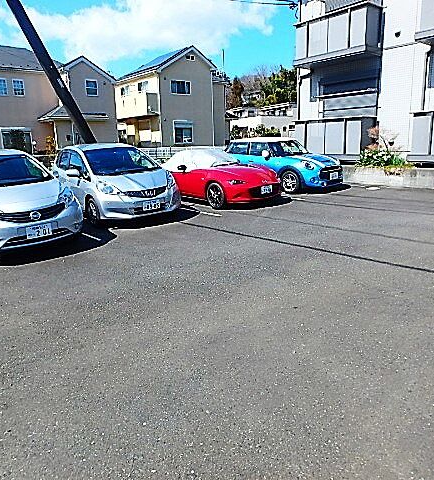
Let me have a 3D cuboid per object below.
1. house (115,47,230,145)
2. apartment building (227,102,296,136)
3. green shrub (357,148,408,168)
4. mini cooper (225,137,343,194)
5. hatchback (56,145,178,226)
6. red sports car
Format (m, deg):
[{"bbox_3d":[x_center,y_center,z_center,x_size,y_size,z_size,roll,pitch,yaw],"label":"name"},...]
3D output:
[{"bbox_3d":[-3.709,-10.292,30.468,5.950,8.000,8.250,-12,17,-34],"label":"house"},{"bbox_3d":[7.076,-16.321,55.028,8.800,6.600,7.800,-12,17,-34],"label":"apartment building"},{"bbox_3d":[4.555,-2.283,10.785,0.650,0.560,1.100,-14,19,-39],"label":"green shrub"},{"bbox_3d":[1.879,-2.280,11.493,1.747,1.415,3.850,-14,19,-37],"label":"mini cooper"},{"bbox_3d":[-2.390,-1.358,8.659,1.715,1.525,3.900,-14,19,-36],"label":"hatchback"},{"bbox_3d":[-0.108,-1.648,9.853,1.755,1.235,3.915,-14,19,-37],"label":"red sports car"}]

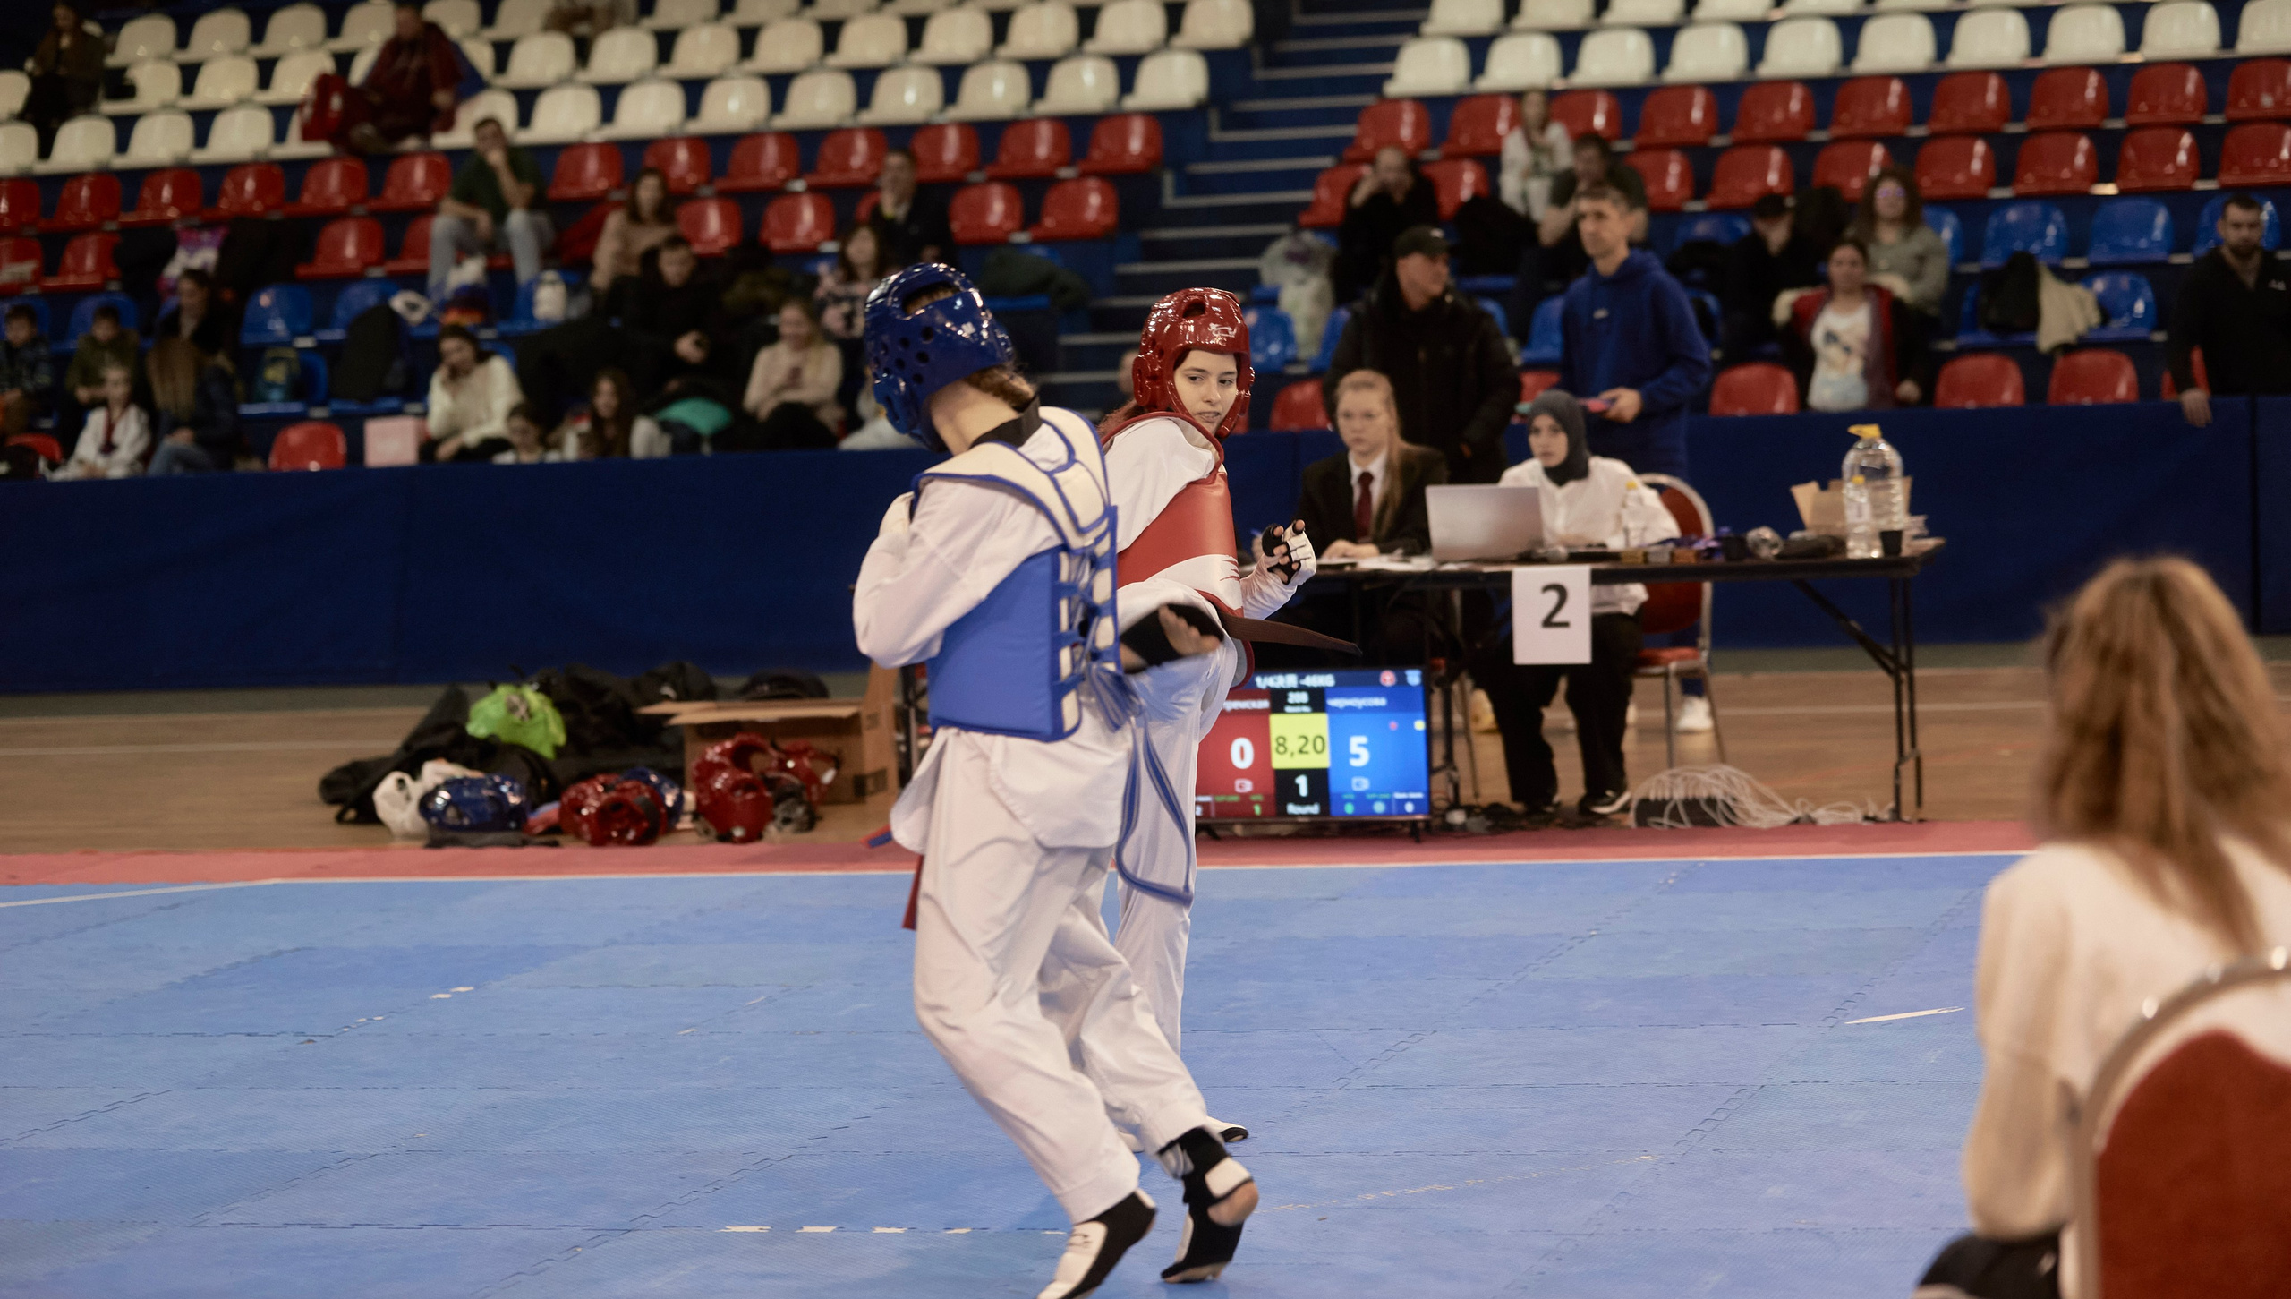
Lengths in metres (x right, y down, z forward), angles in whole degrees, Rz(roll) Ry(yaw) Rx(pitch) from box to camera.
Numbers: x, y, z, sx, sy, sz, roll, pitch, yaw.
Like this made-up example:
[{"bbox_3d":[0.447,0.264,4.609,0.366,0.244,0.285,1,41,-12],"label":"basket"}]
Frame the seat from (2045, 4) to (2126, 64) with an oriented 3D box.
[{"bbox_3d":[4.669,-3.052,28.424,0.400,0.310,0.350,-2,4,15],"label":"seat"}]

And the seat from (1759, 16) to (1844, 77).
[{"bbox_3d":[3.256,-2.968,28.327,0.400,0.300,0.380,-2,4,15],"label":"seat"}]

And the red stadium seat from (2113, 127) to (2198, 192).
[{"bbox_3d":[4.766,-2.303,27.010,0.395,0.310,0.380,-1,3,15],"label":"red stadium seat"}]

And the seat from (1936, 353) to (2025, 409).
[{"bbox_3d":[3.249,-1.012,22.419,0.360,0.287,0.330,-2,4,16],"label":"seat"}]

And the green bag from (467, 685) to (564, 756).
[{"bbox_3d":[-1.922,0.221,17.500,0.310,0.220,0.250,-1,3,15],"label":"green bag"}]

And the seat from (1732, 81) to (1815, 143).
[{"bbox_3d":[2.975,-2.546,27.171,0.390,0.302,0.365,-1,4,16],"label":"seat"}]

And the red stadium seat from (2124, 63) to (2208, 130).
[{"bbox_3d":[4.884,-2.644,27.413,0.400,0.310,0.350,-2,4,15],"label":"red stadium seat"}]

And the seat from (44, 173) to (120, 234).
[{"bbox_3d":[-5.574,-2.318,29.795,0.400,0.300,0.380,-2,4,15],"label":"seat"}]

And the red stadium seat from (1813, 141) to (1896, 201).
[{"bbox_3d":[3.390,-2.291,27.425,0.400,0.330,0.390,-1,4,15],"label":"red stadium seat"}]

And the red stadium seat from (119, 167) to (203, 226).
[{"bbox_3d":[-5.197,-2.388,30.243,0.400,0.310,0.350,-2,4,15],"label":"red stadium seat"}]

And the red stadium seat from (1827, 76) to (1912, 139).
[{"bbox_3d":[3.267,-2.452,25.976,0.360,0.287,0.330,-2,4,16],"label":"red stadium seat"}]

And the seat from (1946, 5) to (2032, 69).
[{"bbox_3d":[4.381,-3.170,29.738,0.390,0.310,0.370,-1,4,16],"label":"seat"}]

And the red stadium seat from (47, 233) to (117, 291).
[{"bbox_3d":[-5.319,-1.934,28.606,0.390,0.302,0.365,-1,4,16],"label":"red stadium seat"}]

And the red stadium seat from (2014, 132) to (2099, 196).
[{"bbox_3d":[4.413,-2.352,27.762,0.390,0.310,0.370,-1,4,16],"label":"red stadium seat"}]

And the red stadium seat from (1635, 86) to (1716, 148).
[{"bbox_3d":[2.647,-2.659,28.616,0.400,0.330,0.390,-1,4,15],"label":"red stadium seat"}]

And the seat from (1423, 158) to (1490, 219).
[{"bbox_3d":[1.459,-2.233,27.891,0.395,0.310,0.380,-1,3,15],"label":"seat"}]

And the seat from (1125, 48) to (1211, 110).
[{"bbox_3d":[0.107,-2.877,28.924,0.390,0.302,0.365,-1,4,16],"label":"seat"}]

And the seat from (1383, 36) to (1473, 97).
[{"bbox_3d":[1.505,-3.105,30.560,0.390,0.310,0.370,-1,4,16],"label":"seat"}]

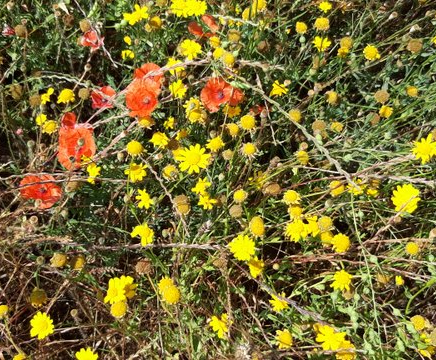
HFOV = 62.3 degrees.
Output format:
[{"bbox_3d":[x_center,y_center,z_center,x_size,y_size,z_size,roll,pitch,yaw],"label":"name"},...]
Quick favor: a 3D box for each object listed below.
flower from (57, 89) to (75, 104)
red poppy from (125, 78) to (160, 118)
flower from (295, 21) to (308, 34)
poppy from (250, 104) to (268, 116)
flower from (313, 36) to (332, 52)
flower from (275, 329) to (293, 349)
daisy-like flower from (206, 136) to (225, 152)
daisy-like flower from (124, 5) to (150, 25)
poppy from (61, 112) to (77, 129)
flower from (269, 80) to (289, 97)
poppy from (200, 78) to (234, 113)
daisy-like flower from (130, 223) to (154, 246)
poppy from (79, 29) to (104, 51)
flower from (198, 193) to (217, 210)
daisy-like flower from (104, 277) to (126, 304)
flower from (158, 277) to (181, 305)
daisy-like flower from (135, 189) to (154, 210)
[{"bbox_3d":[-0.263,-0.144,0.620,0.031,0.023,0.031,2,37,-2],"label":"flower"},{"bbox_3d":[-0.130,-0.140,0.620,0.058,0.030,0.058,0,60,-7],"label":"red poppy"},{"bbox_3d":[0.150,-0.275,0.652,0.023,0.017,0.023,0,61,0],"label":"flower"},{"bbox_3d":[0.079,-0.133,0.690,0.042,0.025,0.042,0,57,0],"label":"poppy"},{"bbox_3d":[0.188,-0.244,0.649,0.036,0.018,0.036,0,37,0],"label":"flower"},{"bbox_3d":[0.094,0.227,0.516,0.028,0.018,0.028,15,64,-34],"label":"flower"},{"bbox_3d":[-0.004,-0.051,0.528,0.026,0.013,0.026,0,64,0],"label":"daisy-like flower"},{"bbox_3d":[-0.162,-0.326,0.710,0.048,0.018,0.048,0,57,0],"label":"daisy-like flower"},{"bbox_3d":[-0.252,-0.100,0.608,0.029,0.023,0.029,0,53,0],"label":"poppy"},{"bbox_3d":[0.112,-0.168,0.660,0.036,0.018,0.036,0,57,0],"label":"flower"},{"bbox_3d":[-0.001,-0.145,0.621,0.059,0.026,0.059,4,74,-14],"label":"poppy"},{"bbox_3d":[-0.115,0.083,0.550,0.037,0.018,0.037,0,57,0],"label":"daisy-like flower"},{"bbox_3d":[-0.229,-0.254,0.651,0.045,0.032,0.045,0,53,0],"label":"poppy"},{"bbox_3d":[-0.015,0.031,0.503,0.025,0.011,0.025,0,66,0],"label":"flower"},{"bbox_3d":[-0.119,0.128,0.419,0.029,0.012,0.029,-8,63,13],"label":"daisy-like flower"},{"bbox_3d":[-0.072,0.164,0.534,0.033,0.025,0.042,2,66,-5],"label":"flower"},{"bbox_3d":[-0.118,0.030,0.580,0.033,0.015,0.033,0,70,0],"label":"daisy-like flower"}]

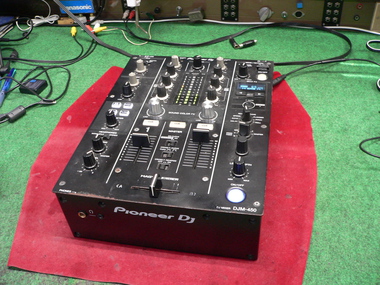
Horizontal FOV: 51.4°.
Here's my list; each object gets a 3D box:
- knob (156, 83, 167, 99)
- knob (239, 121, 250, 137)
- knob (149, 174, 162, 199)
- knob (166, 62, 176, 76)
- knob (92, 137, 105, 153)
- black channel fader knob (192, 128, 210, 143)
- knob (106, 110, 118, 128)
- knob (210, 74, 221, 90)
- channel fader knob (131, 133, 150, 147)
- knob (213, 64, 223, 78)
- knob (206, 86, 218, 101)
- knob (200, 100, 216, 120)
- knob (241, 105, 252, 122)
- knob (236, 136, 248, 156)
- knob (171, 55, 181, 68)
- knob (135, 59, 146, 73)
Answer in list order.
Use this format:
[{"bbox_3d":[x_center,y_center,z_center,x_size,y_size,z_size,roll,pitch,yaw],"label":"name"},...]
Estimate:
[{"bbox_3d":[-0.042,-0.076,0.585,0.017,0.019,0.017,5,42,10],"label":"knob"},{"bbox_3d":[0.070,-0.017,0.510,0.017,0.017,0.017,5,42,10],"label":"knob"},{"bbox_3d":[-0.036,0.046,0.422,0.010,0.015,0.021,5,42,10],"label":"knob"},{"bbox_3d":[-0.030,-0.116,0.629,0.017,0.019,0.017,5,42,10],"label":"knob"},{"bbox_3d":[-0.111,0.001,0.478,0.016,0.016,0.016,5,42,10],"label":"knob"},{"bbox_3d":[0.015,-0.009,0.479,0.020,0.015,0.010,5,42,10],"label":"black channel fader knob"},{"bbox_3d":[-0.101,-0.030,0.512,0.015,0.018,0.015,-3,42,2],"label":"knob"},{"bbox_3d":[0.038,-0.091,0.595,0.018,0.019,0.018,5,42,10],"label":"knob"},{"bbox_3d":[-0.059,-0.004,0.480,0.020,0.015,0.010,5,42,10],"label":"channel fader knob"},{"bbox_3d":[0.042,-0.102,0.580,0.015,0.018,0.015,-3,42,2],"label":"knob"},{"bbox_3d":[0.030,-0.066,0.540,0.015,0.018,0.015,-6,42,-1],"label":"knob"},{"bbox_3d":[0.023,-0.044,0.515,0.017,0.018,0.017,5,42,10],"label":"knob"},{"bbox_3d":[0.073,-0.037,0.503,0.016,0.017,0.016,-7,41,-3],"label":"knob"},{"bbox_3d":[0.061,0.004,0.459,0.016,0.017,0.016,5,42,10],"label":"knob"},{"bbox_3d":[-0.025,-0.135,0.652,0.017,0.017,0.017,5,42,10],"label":"knob"},{"bbox_3d":[-0.077,-0.120,0.613,0.016,0.016,0.016,5,42,10],"label":"knob"}]

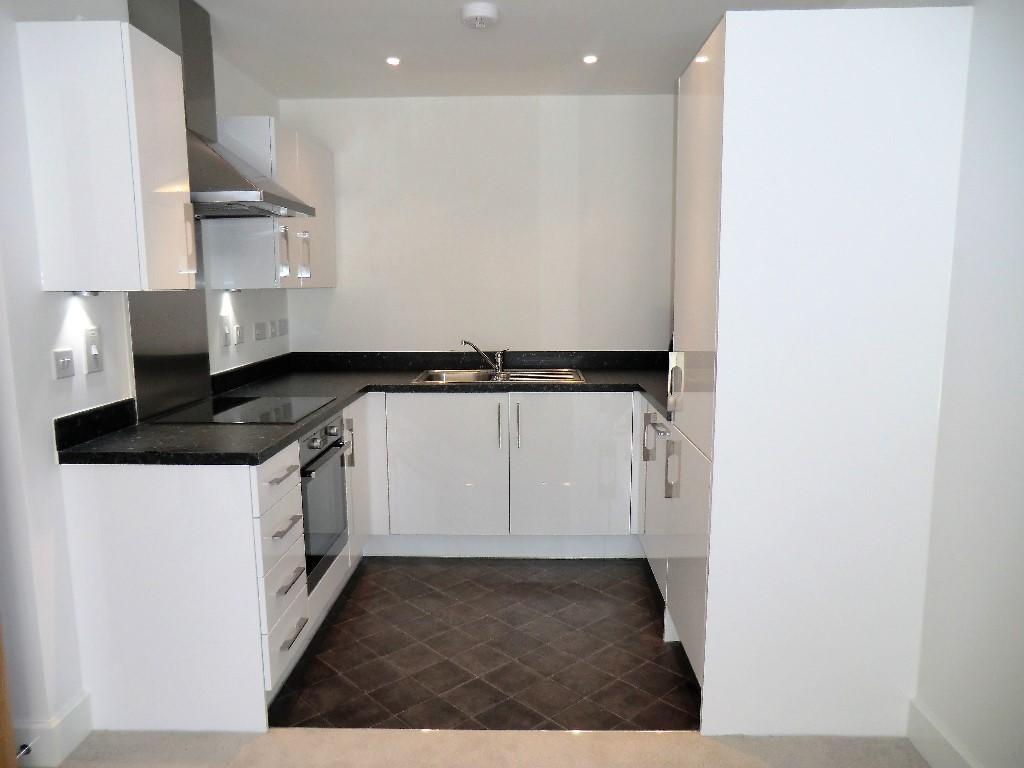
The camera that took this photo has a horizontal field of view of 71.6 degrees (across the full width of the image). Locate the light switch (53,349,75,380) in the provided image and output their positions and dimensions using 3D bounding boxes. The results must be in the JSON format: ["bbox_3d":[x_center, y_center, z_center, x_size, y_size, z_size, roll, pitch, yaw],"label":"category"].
[{"bbox_3d":[-1.353,-0.060,2.145,0.014,0.085,0.084,0,8,2],"label":"light switch"}]

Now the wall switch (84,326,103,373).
[{"bbox_3d":[-1.346,-0.109,2.285,0.018,0.146,0.084,0,8,2],"label":"wall switch"}]

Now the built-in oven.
[{"bbox_3d":[-0.989,0.449,2.836,0.560,0.592,0.580,0,8,2],"label":"built-in oven"}]

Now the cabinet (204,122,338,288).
[{"bbox_3d":[-1.161,-0.844,3.520,0.313,0.730,0.910,0,8,2],"label":"cabinet"}]

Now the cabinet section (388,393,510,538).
[{"bbox_3d":[-0.306,0.357,3.762,0.600,0.718,0.560,0,8,1],"label":"cabinet section"}]

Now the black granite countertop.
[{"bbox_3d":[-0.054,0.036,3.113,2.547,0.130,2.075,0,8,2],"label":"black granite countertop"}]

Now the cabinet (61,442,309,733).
[{"bbox_3d":[-1.050,0.649,2.386,0.599,0.870,0.389,0,8,2],"label":"cabinet"}]

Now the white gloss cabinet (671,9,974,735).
[{"bbox_3d":[0.931,-0.001,2.375,0.663,2.133,0.617,0,8,2],"label":"white gloss cabinet"}]

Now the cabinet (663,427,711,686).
[{"bbox_3d":[0.893,0.553,2.457,0.580,0.734,0.609,0,8,2],"label":"cabinet"}]

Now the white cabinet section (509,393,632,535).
[{"bbox_3d":[0.294,0.355,3.752,0.601,0.718,0.560,0,8,1],"label":"white cabinet section"}]

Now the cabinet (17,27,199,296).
[{"bbox_3d":[-1.204,-0.653,2.153,0.313,0.730,0.293,0,8,2],"label":"cabinet"}]

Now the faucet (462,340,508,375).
[{"bbox_3d":[-0.145,-0.145,3.884,0.260,0.195,0.090,-3,8,-16],"label":"faucet"}]

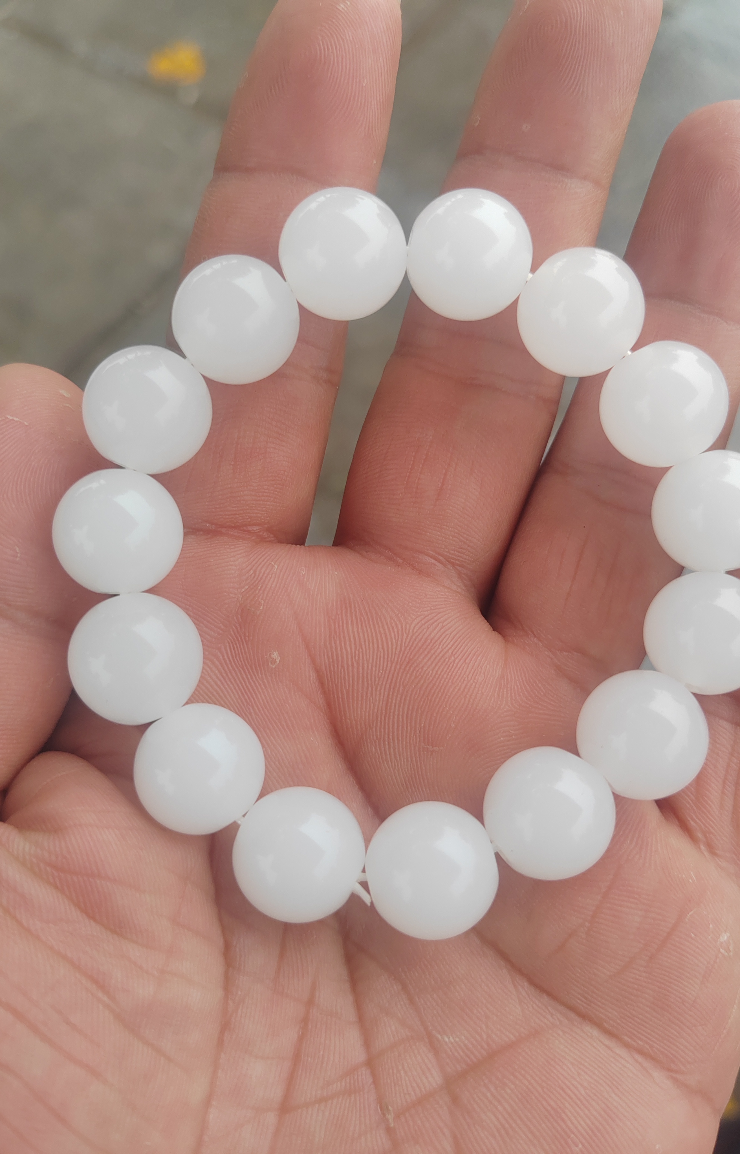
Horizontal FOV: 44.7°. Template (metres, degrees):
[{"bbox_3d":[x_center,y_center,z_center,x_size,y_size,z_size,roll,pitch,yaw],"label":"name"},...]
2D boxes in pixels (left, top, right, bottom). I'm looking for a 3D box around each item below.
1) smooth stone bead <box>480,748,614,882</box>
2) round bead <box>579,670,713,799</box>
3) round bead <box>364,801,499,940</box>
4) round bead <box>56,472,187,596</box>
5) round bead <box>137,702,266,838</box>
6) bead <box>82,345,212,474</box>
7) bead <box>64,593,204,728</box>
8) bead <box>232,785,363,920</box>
[{"bbox_3d":[0.019,0.026,0.098,0.014,0.014,0.014,1,61,-2],"label":"smooth stone bead"},{"bbox_3d":[0.030,0.017,0.100,0.014,0.014,0.014,1,61,-2],"label":"round bead"},{"bbox_3d":[0.007,0.031,0.096,0.014,0.014,0.014,1,61,-2],"label":"round bead"},{"bbox_3d":[-0.028,-0.005,0.099,0.014,0.014,0.014,1,61,-2],"label":"round bead"},{"bbox_3d":[-0.019,0.021,0.098,0.014,0.014,0.014,1,61,-2],"label":"round bead"},{"bbox_3d":[-0.025,-0.019,0.100,0.014,0.014,0.014,1,61,-2],"label":"bead"},{"bbox_3d":[-0.025,0.009,0.097,0.014,0.014,0.014,1,61,-2],"label":"bead"},{"bbox_3d":[-0.008,0.030,0.097,0.014,0.014,0.014,1,61,-2],"label":"bead"}]

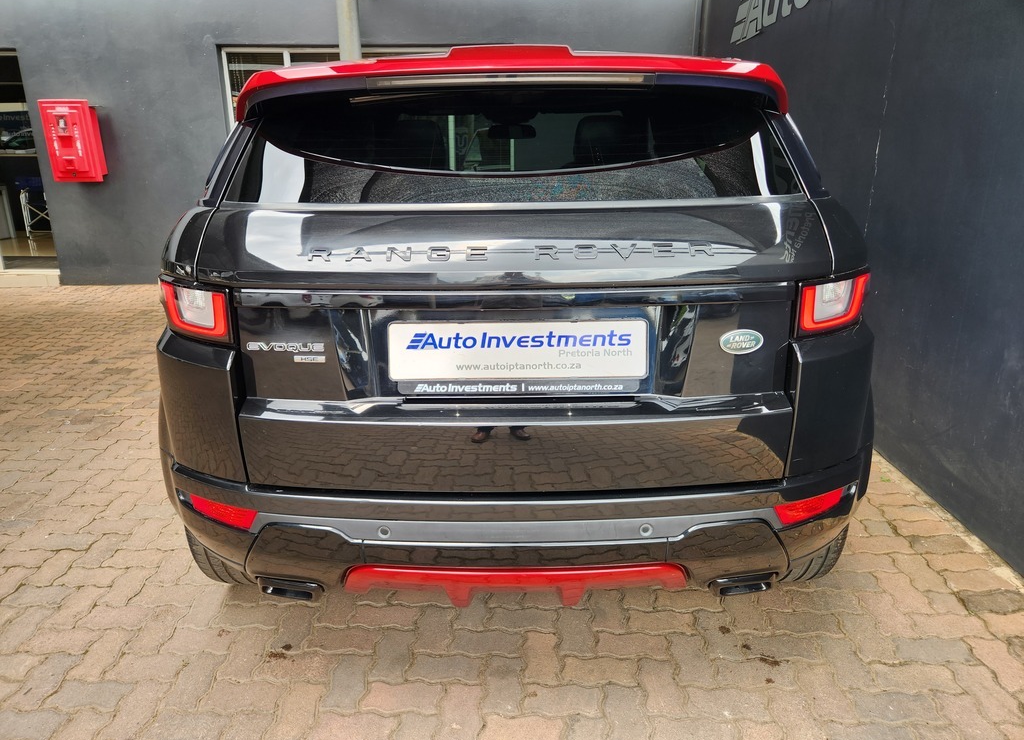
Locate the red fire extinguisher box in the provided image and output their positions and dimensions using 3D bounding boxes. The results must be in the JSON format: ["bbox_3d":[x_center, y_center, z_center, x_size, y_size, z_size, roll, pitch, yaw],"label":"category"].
[{"bbox_3d":[-4.626,-2.417,7.232,0.510,0.810,0.240,-1,17,0],"label":"red fire extinguisher box"}]

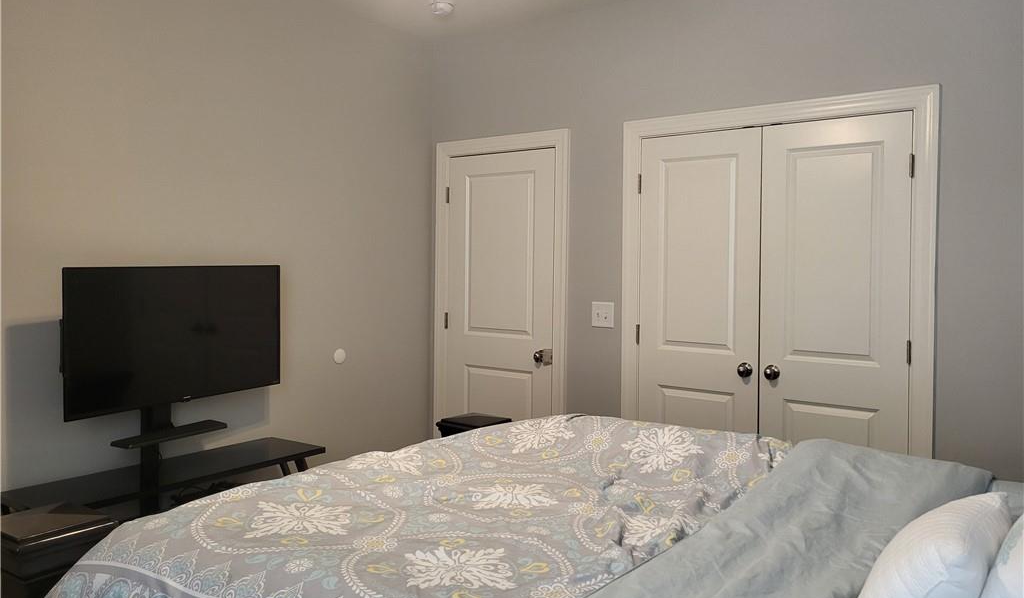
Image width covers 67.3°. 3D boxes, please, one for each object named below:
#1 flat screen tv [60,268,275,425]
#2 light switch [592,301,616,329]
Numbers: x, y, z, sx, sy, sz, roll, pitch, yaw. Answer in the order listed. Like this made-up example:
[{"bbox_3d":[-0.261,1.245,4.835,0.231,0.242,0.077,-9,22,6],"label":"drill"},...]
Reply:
[{"bbox_3d":[-1.372,0.143,3.187,0.070,0.559,0.963,5,5,34],"label":"flat screen tv"},{"bbox_3d":[0.464,0.084,3.950,0.124,0.124,0.018,2,3,36],"label":"light switch"}]

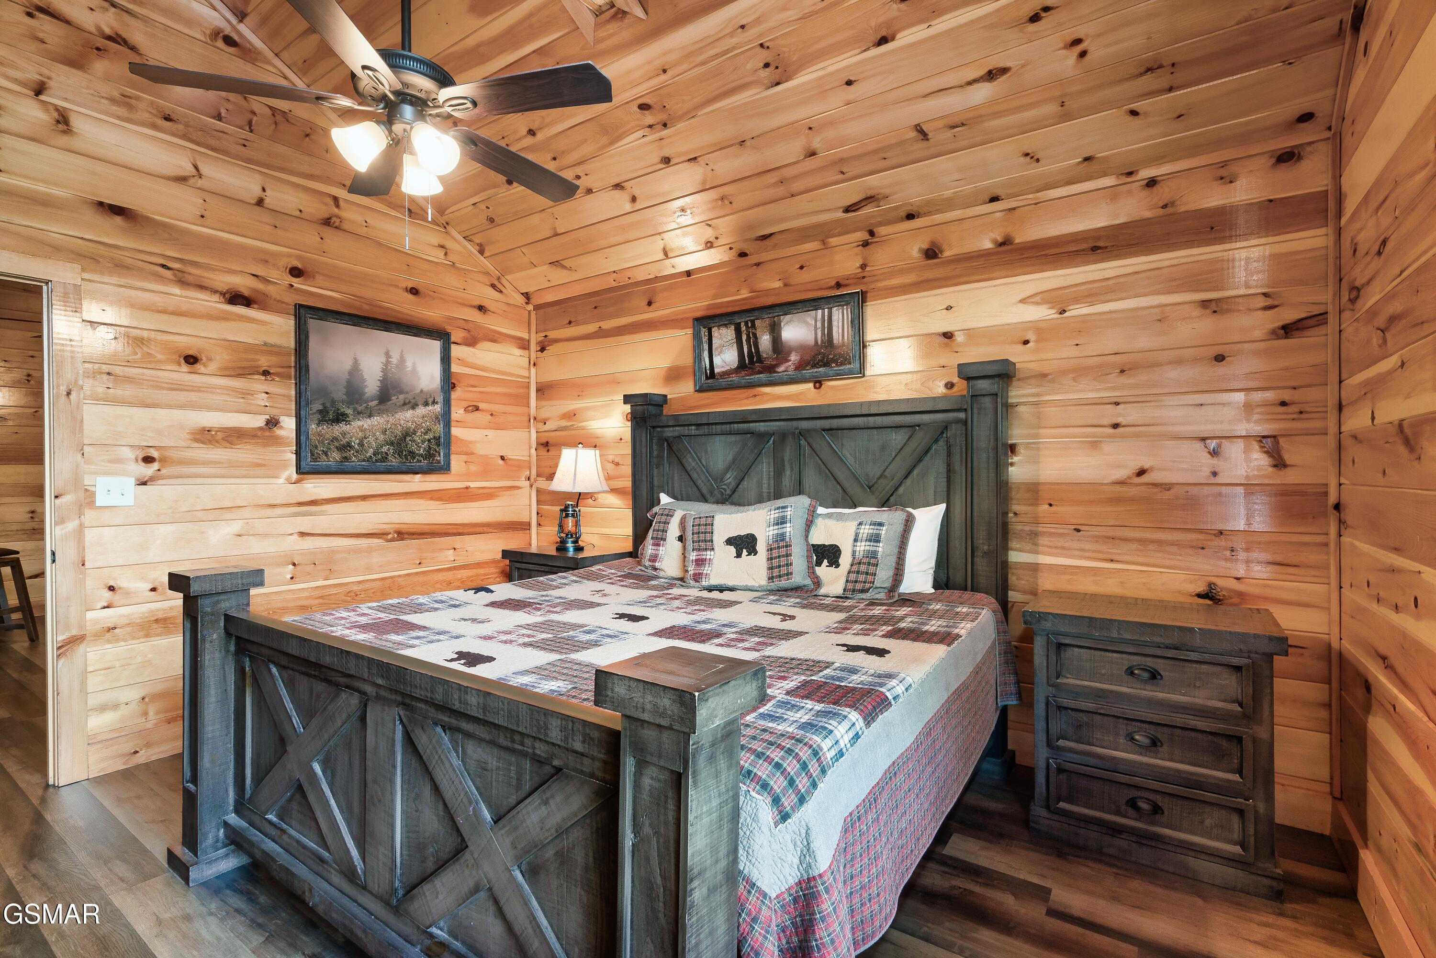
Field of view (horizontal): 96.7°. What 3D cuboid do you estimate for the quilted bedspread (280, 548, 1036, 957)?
[{"bbox_3d":[-0.187,0.688,2.326,2.054,0.525,1.894,0,0,34],"label":"quilted bedspread"}]

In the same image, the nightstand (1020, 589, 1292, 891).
[{"bbox_3d":[1.515,0.867,2.272,0.714,0.804,0.480,0,0,34],"label":"nightstand"}]

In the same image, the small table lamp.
[{"bbox_3d":[-0.895,0.114,4.067,0.390,0.687,0.390,0,0,0],"label":"small table lamp"}]

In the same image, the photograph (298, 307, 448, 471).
[{"bbox_3d":[-1.965,-0.479,3.718,0.031,0.888,0.891,0,0,34],"label":"photograph"}]

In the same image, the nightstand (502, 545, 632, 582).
[{"bbox_3d":[-0.967,0.861,4.077,0.703,0.806,0.474,0,0,34],"label":"nightstand"}]

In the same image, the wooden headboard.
[{"bbox_3d":[0.371,0.387,3.297,2.112,1.759,0.209,0,0,34],"label":"wooden headboard"}]

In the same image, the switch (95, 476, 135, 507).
[{"bbox_3d":[-2.609,0.056,2.768,0.013,0.119,0.120,0,0,34],"label":"switch"}]

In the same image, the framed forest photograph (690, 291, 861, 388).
[{"bbox_3d":[0.295,-0.729,3.502,1.030,0.432,0.032,0,0,34],"label":"framed forest photograph"}]

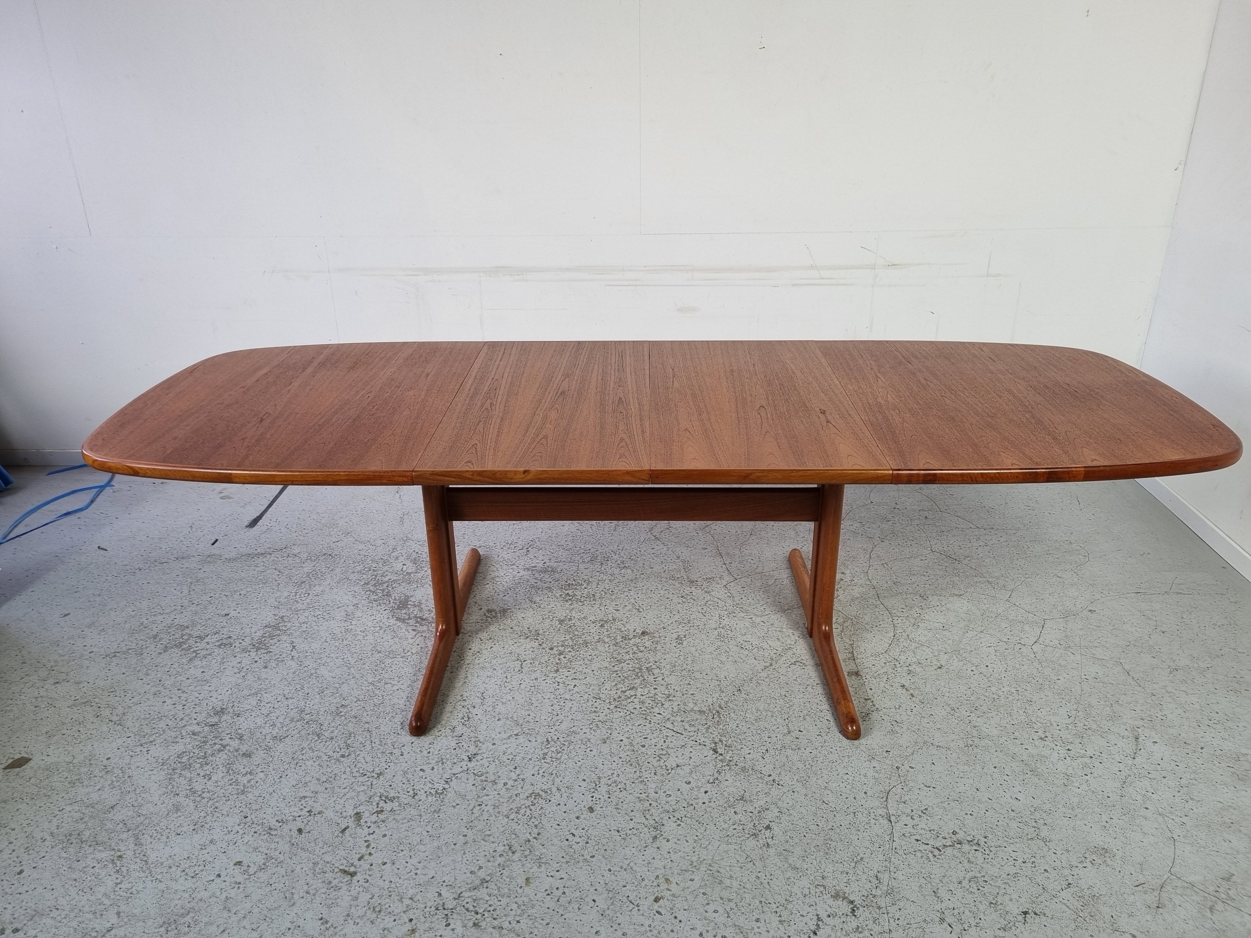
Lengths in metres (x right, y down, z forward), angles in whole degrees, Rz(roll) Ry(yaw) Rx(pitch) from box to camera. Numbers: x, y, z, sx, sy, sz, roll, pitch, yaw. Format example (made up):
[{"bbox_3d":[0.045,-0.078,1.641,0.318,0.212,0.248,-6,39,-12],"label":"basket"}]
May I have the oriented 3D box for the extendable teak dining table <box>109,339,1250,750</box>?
[{"bbox_3d":[0.070,0.146,2.535,2.675,0.735,0.982,0,23,1],"label":"extendable teak dining table"}]

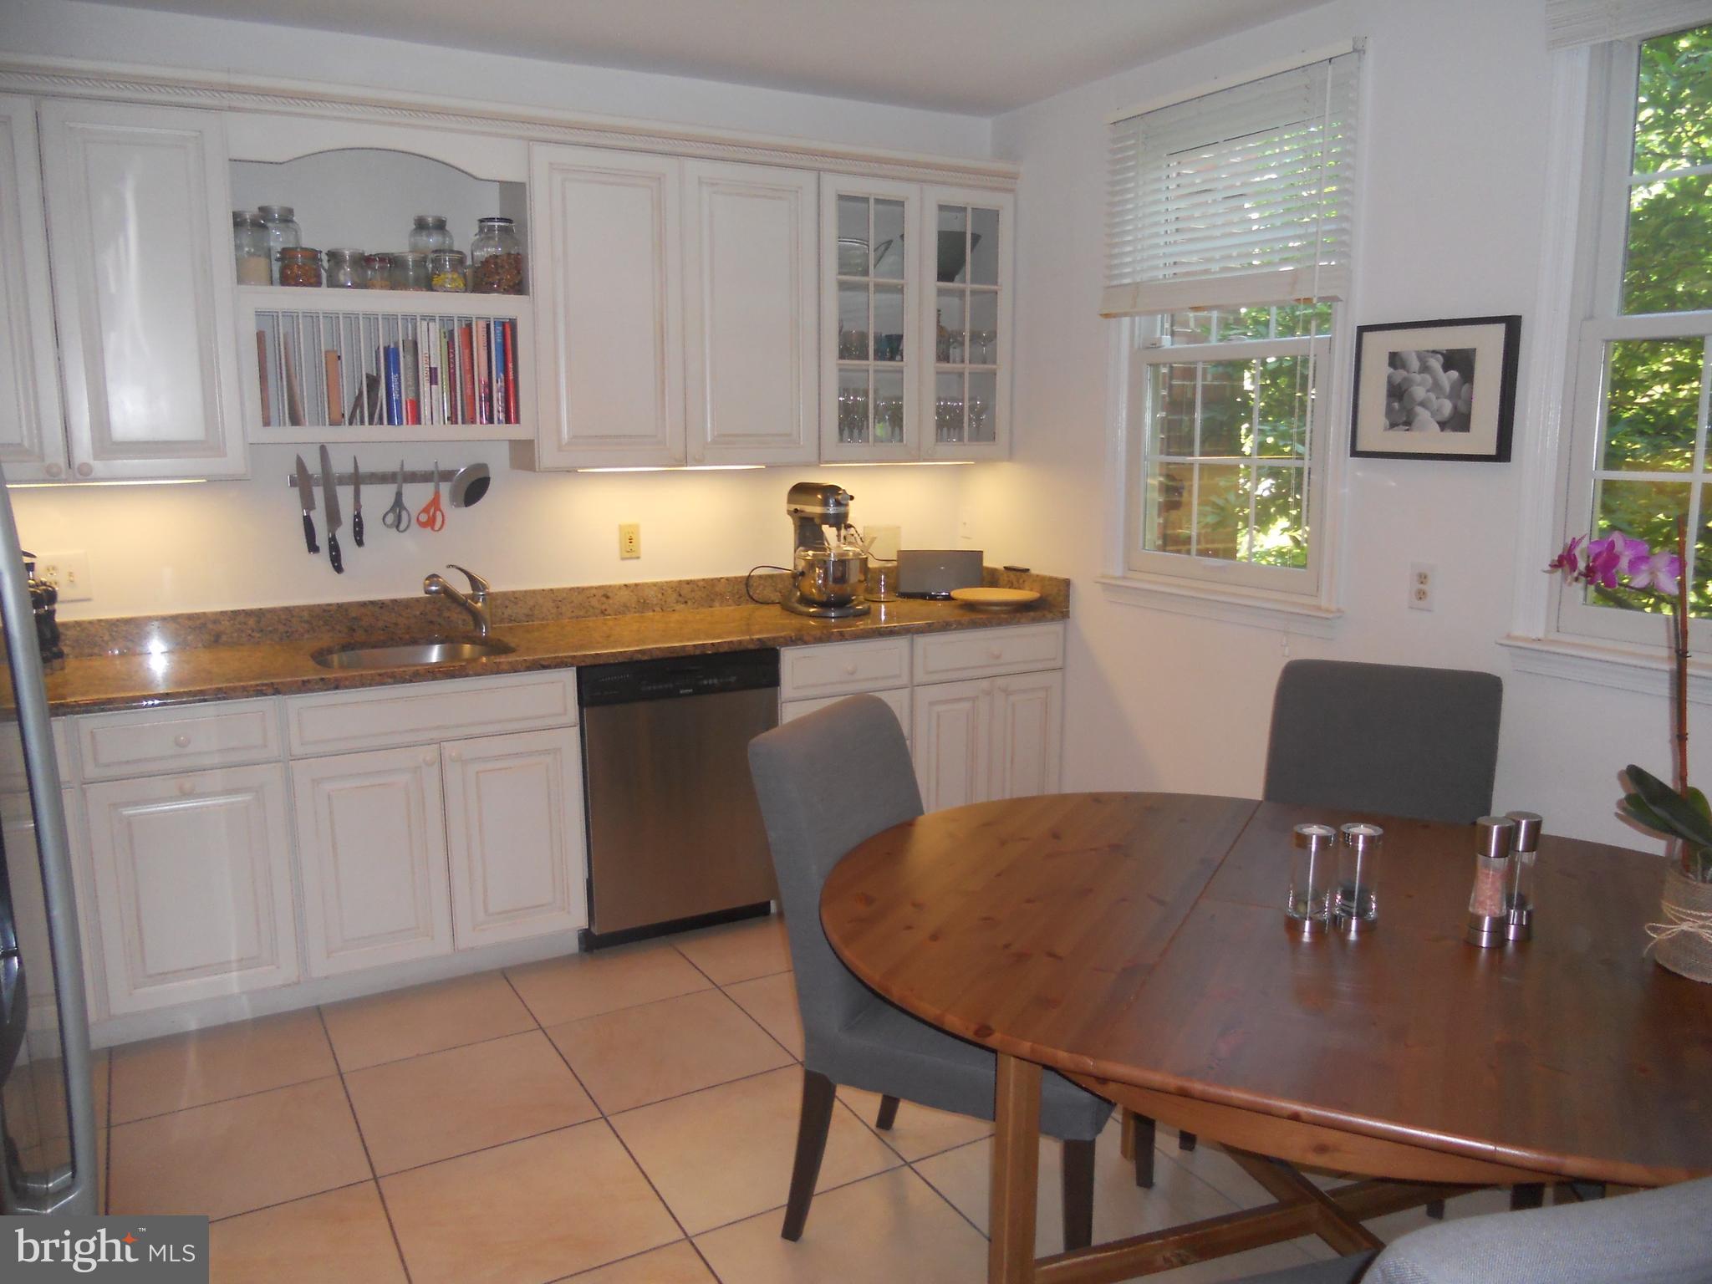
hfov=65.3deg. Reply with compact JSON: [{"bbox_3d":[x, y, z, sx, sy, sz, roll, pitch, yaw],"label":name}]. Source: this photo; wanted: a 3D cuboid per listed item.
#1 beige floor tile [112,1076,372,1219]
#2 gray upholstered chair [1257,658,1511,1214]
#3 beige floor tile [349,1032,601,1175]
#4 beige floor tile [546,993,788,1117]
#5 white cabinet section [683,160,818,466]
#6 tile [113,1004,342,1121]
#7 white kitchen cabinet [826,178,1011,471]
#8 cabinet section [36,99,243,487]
[{"bbox_3d":[-1.319,1.096,2.857,0.485,0.010,0.492,-6,12,-28],"label":"beige floor tile"},{"bbox_3d":[1.046,0.579,2.850,0.510,0.970,0.585,5,11,27],"label":"gray upholstered chair"},{"bbox_3d":[-0.890,1.045,3.065,0.485,0.010,0.490,-5,11,-28],"label":"beige floor tile"},{"bbox_3d":[-0.465,1.003,3.301,0.485,0.010,0.490,-5,11,-28],"label":"beige floor tile"},{"bbox_3d":[-0.381,-1.000,4.154,0.443,0.877,0.310,-5,12,-28],"label":"white cabinet section"},{"bbox_3d":[-1.546,1.023,3.263,0.485,0.010,0.450,-6,12,-28],"label":"tile"},{"bbox_3d":[0.130,-1.051,4.458,0.735,0.890,0.335,-5,11,-28],"label":"white kitchen cabinet"},{"bbox_3d":[-1.797,-0.865,3.383,0.389,0.877,0.310,-5,12,-28],"label":"cabinet section"}]

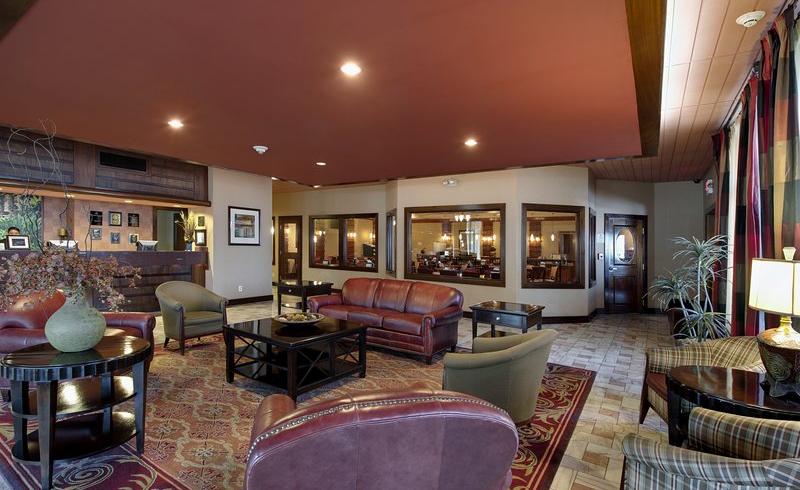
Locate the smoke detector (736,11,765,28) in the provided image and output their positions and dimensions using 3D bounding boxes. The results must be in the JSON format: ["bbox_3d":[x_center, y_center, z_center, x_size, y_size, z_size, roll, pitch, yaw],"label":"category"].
[{"bbox_3d":[2.275,-1.457,2.448,0.138,0.045,0.138,1,0,34],"label":"smoke detector"}]

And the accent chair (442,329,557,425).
[{"bbox_3d":[0.788,1.016,2.834,0.770,0.845,0.730,1,0,34],"label":"accent chair"}]

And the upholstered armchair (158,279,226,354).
[{"bbox_3d":[-2.790,0.934,5.065,0.760,0.845,0.730,1,0,34],"label":"upholstered armchair"}]

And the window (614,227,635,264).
[{"bbox_3d":[4.996,0.014,8.382,0.513,0.799,0.050,1,0,-11],"label":"window"}]

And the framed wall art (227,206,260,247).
[{"bbox_3d":[-3.498,-0.410,8.558,0.035,0.870,0.816,1,0,34],"label":"framed wall art"}]

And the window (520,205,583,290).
[{"bbox_3d":[2.898,0.036,7.131,1.314,1.578,0.120,1,0,-11],"label":"window"}]

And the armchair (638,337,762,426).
[{"bbox_3d":[2.310,1.053,2.720,0.760,0.840,0.700,1,0,8],"label":"armchair"}]

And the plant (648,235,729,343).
[{"bbox_3d":[3.412,0.688,4.450,0.950,1.620,0.920,1,0,34],"label":"plant"}]

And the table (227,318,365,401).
[{"bbox_3d":[-1.053,1.126,3.903,1.027,0.540,1.022,1,0,34],"label":"table"}]

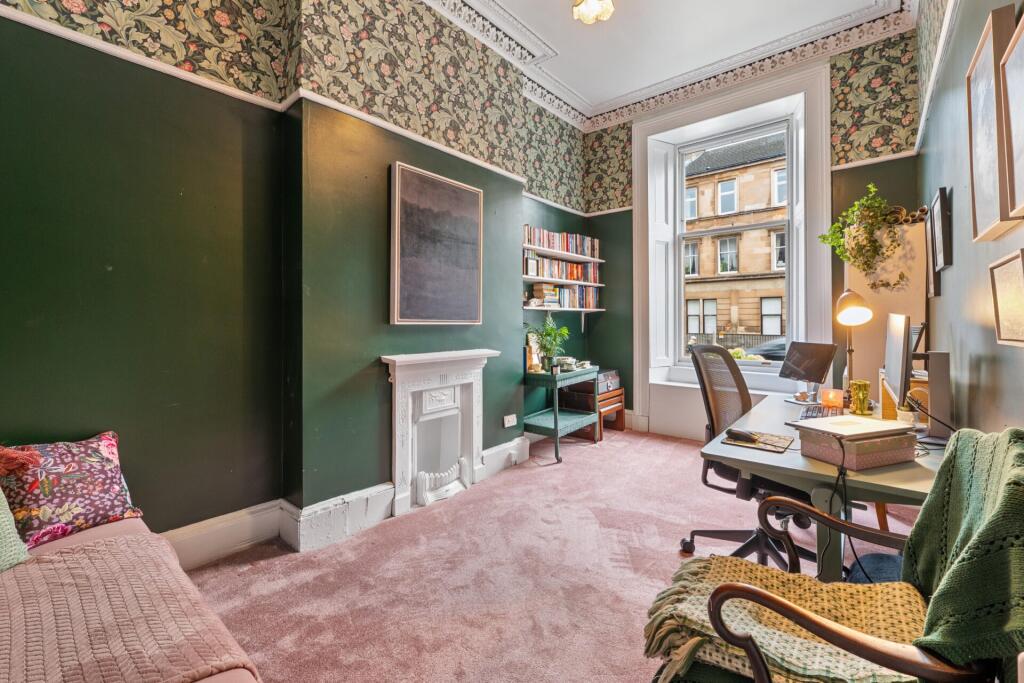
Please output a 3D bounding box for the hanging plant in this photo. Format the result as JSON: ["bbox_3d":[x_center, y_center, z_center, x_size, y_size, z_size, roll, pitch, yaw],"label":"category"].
[{"bbox_3d":[2.015,-0.585,2.220,0.430,0.540,0.340,1,2,42],"label":"hanging plant"}]

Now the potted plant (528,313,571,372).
[{"bbox_3d":[0.322,0.000,3.510,0.340,0.490,0.360,0,1,0],"label":"potted plant"}]

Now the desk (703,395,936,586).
[{"bbox_3d":[1.327,0.725,1.634,0.660,0.735,1.400,1,2,42],"label":"desk"}]

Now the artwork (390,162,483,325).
[{"bbox_3d":[-0.473,-0.613,2.670,0.050,0.985,0.705,1,2,42],"label":"artwork"}]

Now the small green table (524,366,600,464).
[{"bbox_3d":[0.471,0.627,3.723,0.380,0.730,0.680,1,2,42],"label":"small green table"}]

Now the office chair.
[{"bbox_3d":[1.172,0.555,1.906,0.650,1.050,0.650,-1,2,-37],"label":"office chair"}]

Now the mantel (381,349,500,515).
[{"bbox_3d":[-0.419,0.560,2.654,0.160,0.967,0.890,1,2,42],"label":"mantel"}]

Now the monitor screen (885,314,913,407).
[{"bbox_3d":[1.486,0.046,1.549,0.040,0.325,0.580,5,5,42],"label":"monitor screen"}]

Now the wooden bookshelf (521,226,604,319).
[{"bbox_3d":[0.483,-0.618,3.875,0.210,0.800,1.250,1,2,42],"label":"wooden bookshelf"}]

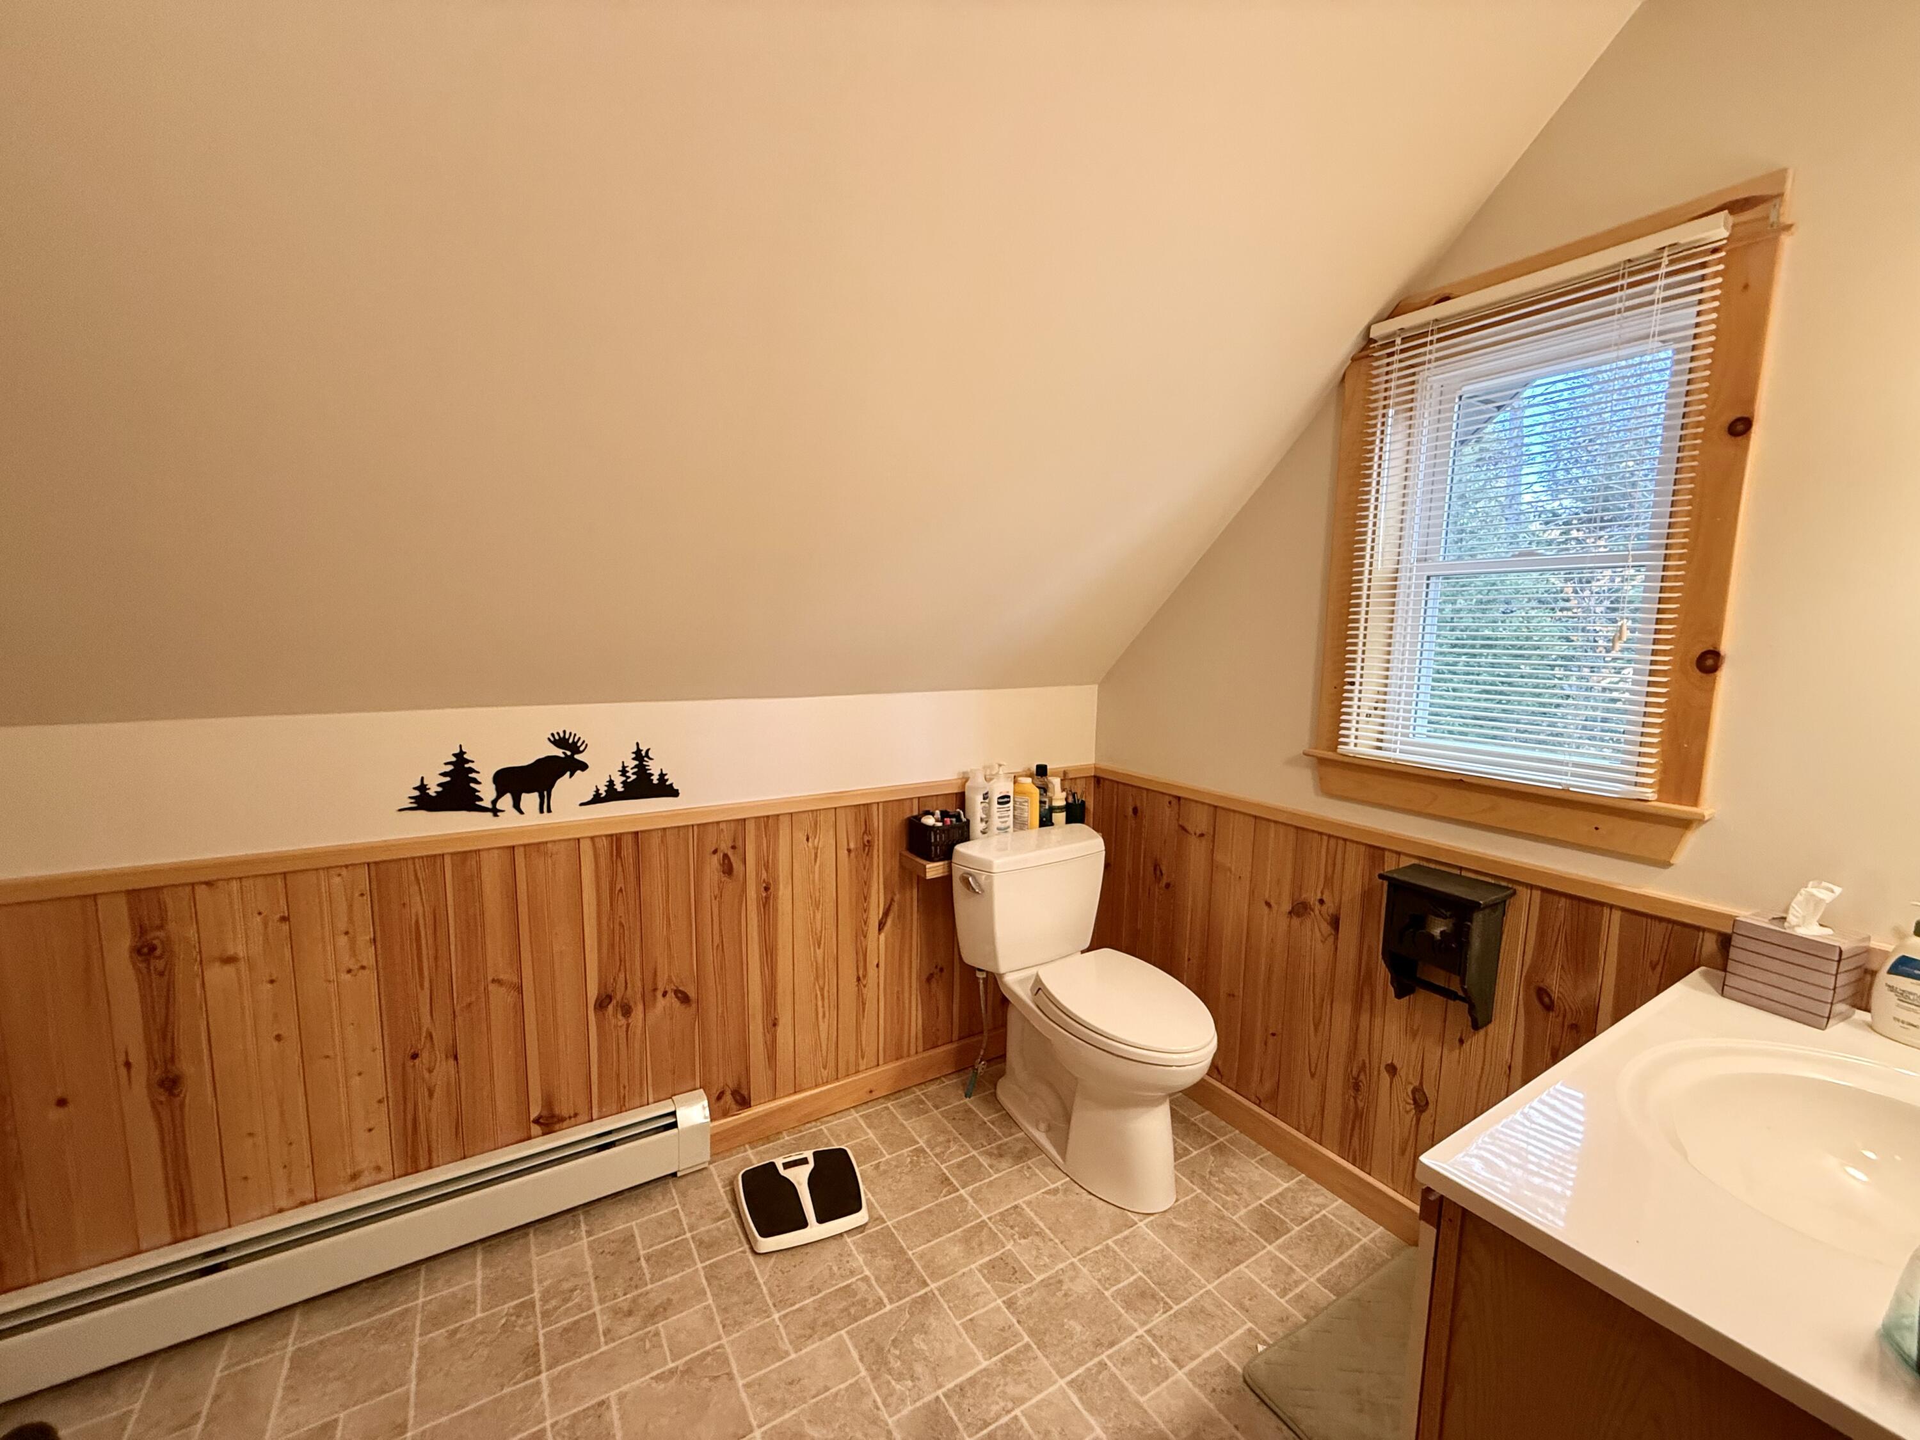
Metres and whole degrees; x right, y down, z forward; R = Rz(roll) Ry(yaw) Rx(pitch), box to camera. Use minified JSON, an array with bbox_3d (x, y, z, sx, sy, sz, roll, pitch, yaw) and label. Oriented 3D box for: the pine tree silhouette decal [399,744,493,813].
[{"bbox_3d":[-1.078,0.132,1.643,0.186,0.151,0.010,-3,8,-32],"label":"pine tree silhouette decal"}]

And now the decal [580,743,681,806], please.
[{"bbox_3d":[-0.778,0.126,1.832,0.219,0.139,0.010,-3,8,-32],"label":"decal"}]

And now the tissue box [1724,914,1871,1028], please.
[{"bbox_3d":[1.277,0.378,1.187,0.110,0.127,0.114,-2,8,-26],"label":"tissue box"}]

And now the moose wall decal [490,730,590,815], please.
[{"bbox_3d":[-0.936,0.119,1.731,0.195,0.183,0.010,-3,8,-32],"label":"moose wall decal"}]

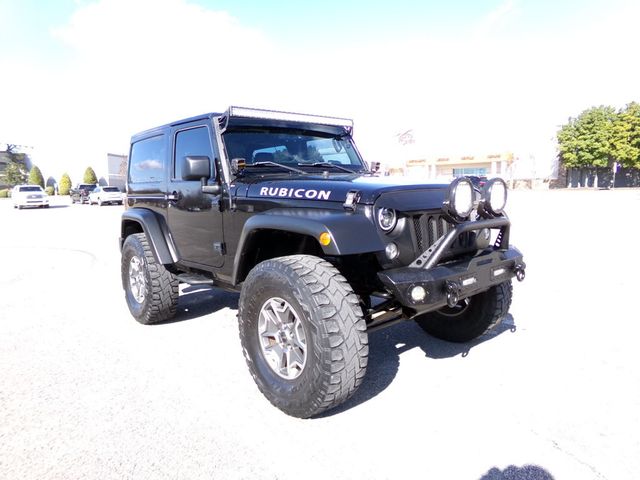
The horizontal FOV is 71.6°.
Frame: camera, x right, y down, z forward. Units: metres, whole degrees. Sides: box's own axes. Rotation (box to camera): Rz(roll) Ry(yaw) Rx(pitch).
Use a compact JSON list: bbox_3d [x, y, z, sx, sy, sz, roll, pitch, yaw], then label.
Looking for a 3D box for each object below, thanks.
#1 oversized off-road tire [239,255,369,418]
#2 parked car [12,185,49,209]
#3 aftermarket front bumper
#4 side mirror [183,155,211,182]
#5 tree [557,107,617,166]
[{"bbox_3d":[-0.131,0.552,2.639,0.315,0.910,0.918,-8,9,-41],"label":"oversized off-road tire"},{"bbox_3d":[-23.000,-3.420,35.200,1.920,1.820,4.850,-8,9,-41],"label":"parked car"},{"bbox_3d":[0.859,0.104,2.663,1.420,0.470,0.410,-8,9,-40],"label":"aftermarket front bumper"},{"bbox_3d":[-0.882,-0.517,3.163,0.195,0.170,0.100,-7,9,-40],"label":"side mirror"},{"bbox_3d":[36.173,-12.542,60.000,7.180,11.021,7.180,-1,7,0],"label":"tree"}]

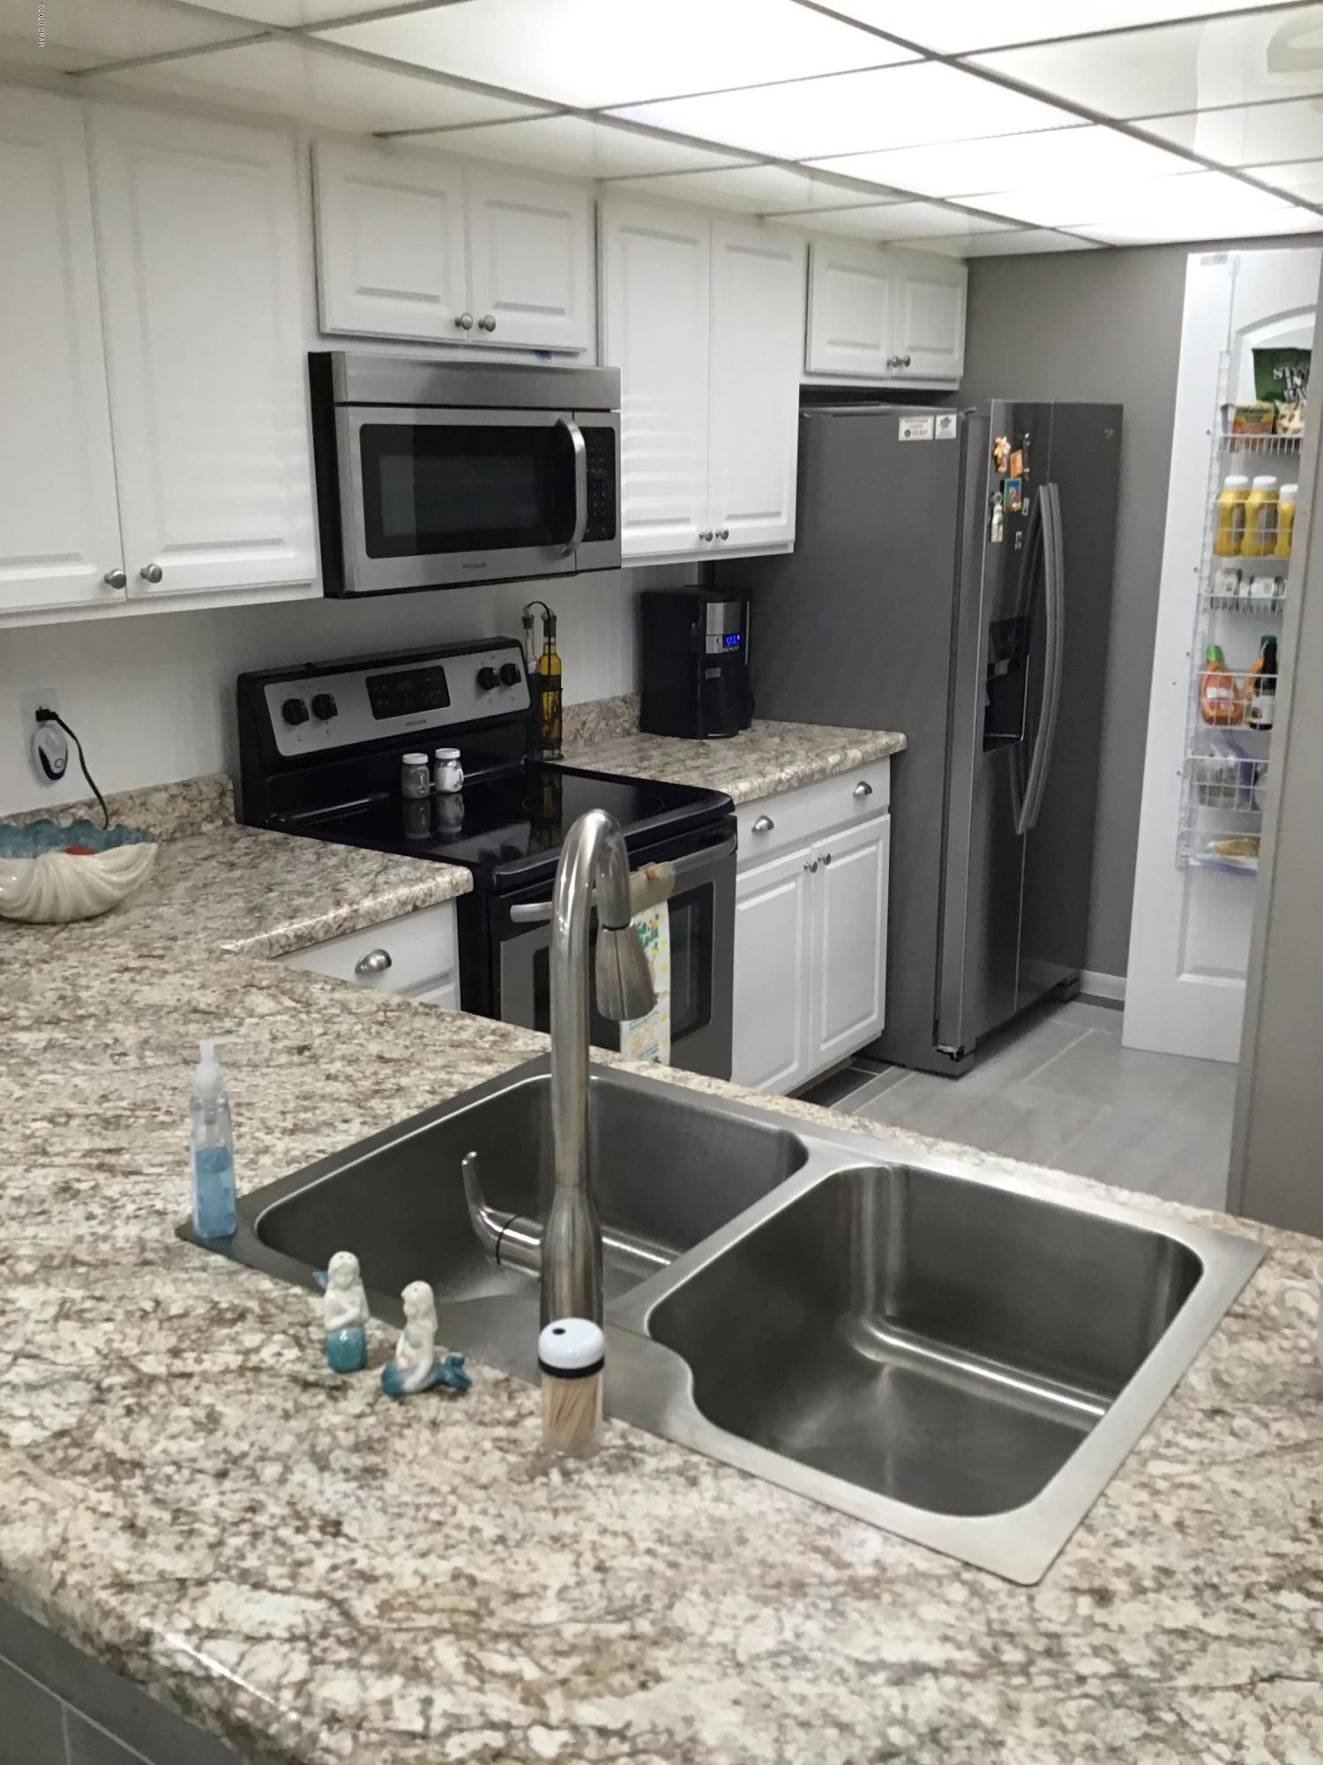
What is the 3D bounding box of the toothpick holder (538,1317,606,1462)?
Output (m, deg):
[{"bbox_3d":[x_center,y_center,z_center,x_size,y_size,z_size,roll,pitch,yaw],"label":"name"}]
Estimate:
[{"bbox_3d":[-0.065,0.361,1.135,0.046,0.091,0.046,0,16,0],"label":"toothpick holder"}]

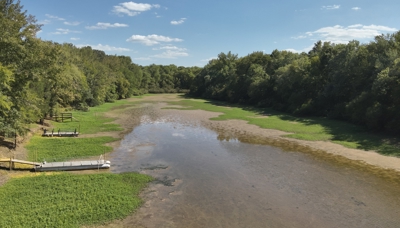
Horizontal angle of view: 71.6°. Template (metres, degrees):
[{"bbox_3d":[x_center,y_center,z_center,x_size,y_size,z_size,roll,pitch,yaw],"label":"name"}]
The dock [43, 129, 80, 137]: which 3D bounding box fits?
[{"bbox_3d":[-28.000,3.820,56.000,6.400,1.200,1.950,0,7,-13],"label":"dock"}]

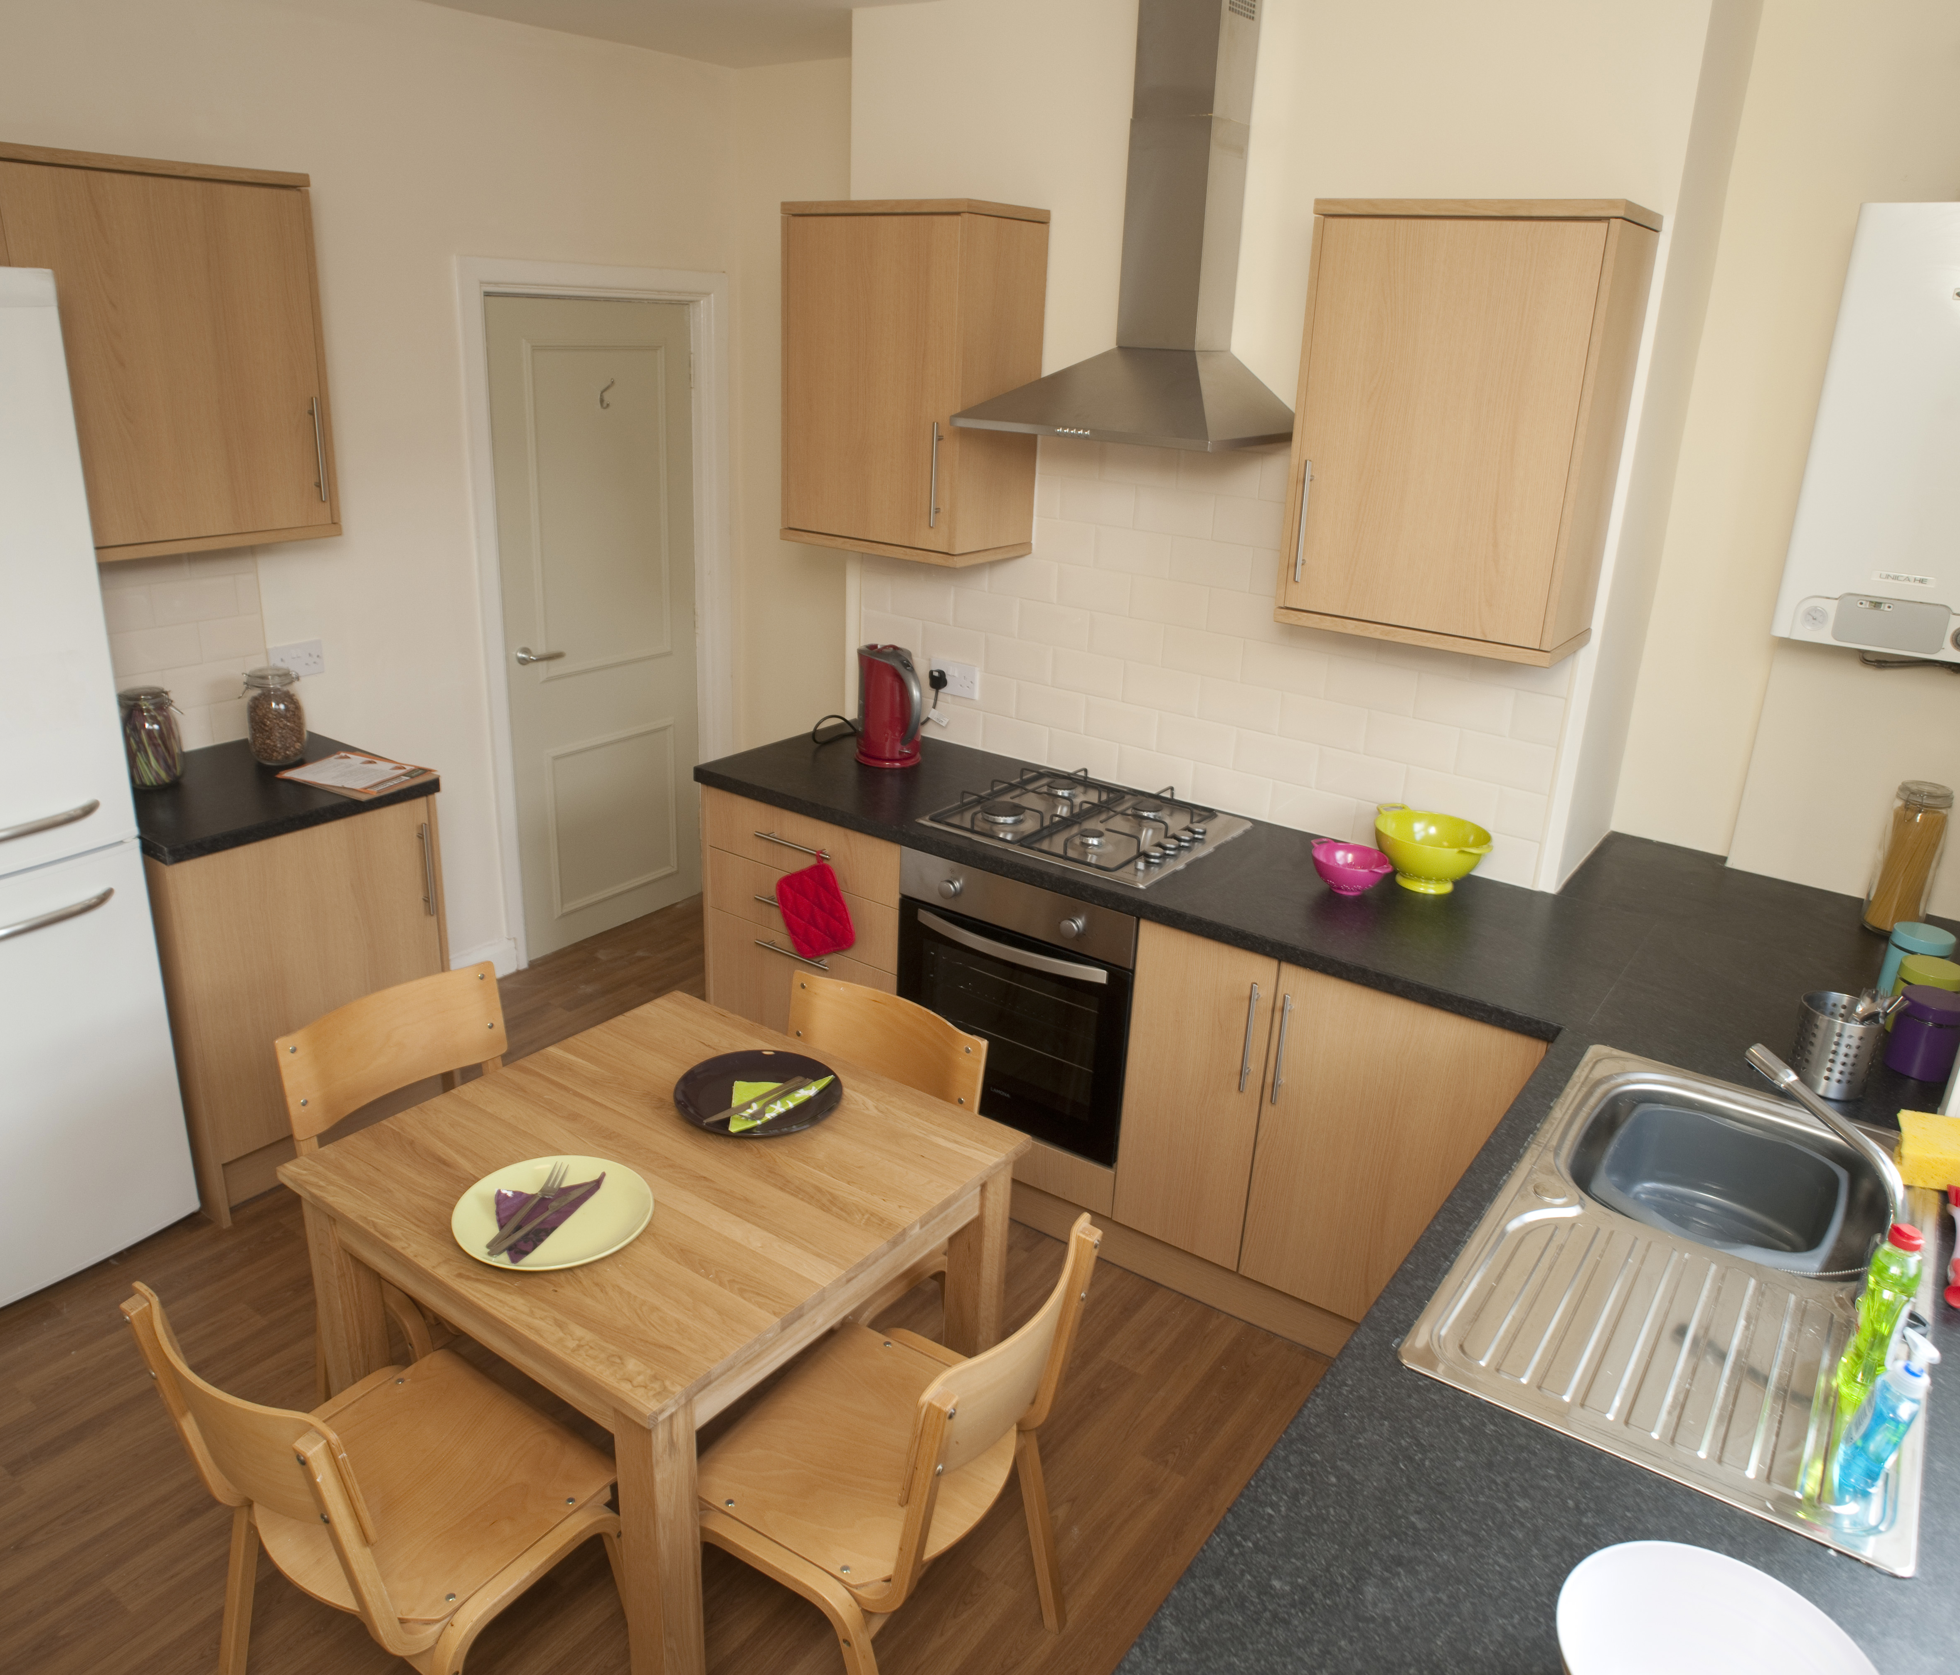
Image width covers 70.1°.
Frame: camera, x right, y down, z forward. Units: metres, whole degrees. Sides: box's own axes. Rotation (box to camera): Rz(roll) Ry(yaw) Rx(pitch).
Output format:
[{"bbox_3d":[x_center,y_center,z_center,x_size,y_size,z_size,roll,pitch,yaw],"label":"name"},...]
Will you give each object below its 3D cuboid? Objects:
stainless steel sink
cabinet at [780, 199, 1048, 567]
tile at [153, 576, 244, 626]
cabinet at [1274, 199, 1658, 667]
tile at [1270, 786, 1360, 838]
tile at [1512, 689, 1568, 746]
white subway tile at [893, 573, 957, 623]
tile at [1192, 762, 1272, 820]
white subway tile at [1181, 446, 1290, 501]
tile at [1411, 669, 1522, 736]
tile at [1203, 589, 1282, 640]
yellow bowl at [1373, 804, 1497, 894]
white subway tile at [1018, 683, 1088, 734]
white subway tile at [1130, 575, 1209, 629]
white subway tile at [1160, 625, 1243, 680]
[{"bbox_3d":[0.936,0.587,1.829,0.500,0.160,0.940,16,25,32],"label":"stainless steel sink"},{"bbox_3d":[-0.160,-1.056,3.247,0.522,0.749,0.306,16,25,32],"label":"cabinet"},{"bbox_3d":[-1.851,-0.566,3.304,0.008,0.100,0.200,16,25,32],"label":"tile"},{"bbox_3d":[0.879,-0.748,2.566,0.517,0.747,0.306,16,25,32],"label":"cabinet"},{"bbox_3d":[0.749,-0.065,3.147,0.200,0.100,0.010,16,25,32],"label":"tile"},{"bbox_3d":[1.111,-0.240,2.777,0.086,0.099,0.009,16,25,32],"label":"tile"},{"bbox_3d":[-0.146,-0.609,3.620,0.200,0.100,0.010,16,25,32],"label":"white subway tile"},{"bbox_3d":[0.582,-0.112,3.277,0.200,0.100,0.008,16,25,32],"label":"tile"},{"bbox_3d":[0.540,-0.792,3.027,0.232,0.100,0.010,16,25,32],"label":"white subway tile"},{"bbox_3d":[1.009,-0.280,2.901,0.200,0.100,0.008,16,25,32],"label":"tile"},{"bbox_3d":[0.598,-0.493,3.117,0.200,0.100,0.010,16,24,32],"label":"tile"},{"bbox_3d":[0.924,0.039,2.866,0.240,0.122,0.270,-5,22,-19],"label":"yellow bowl"},{"bbox_3d":[0.172,-0.320,3.490,0.200,0.100,0.010,16,24,32],"label":"white subway tile"},{"bbox_3d":[0.433,-0.539,3.224,0.200,0.100,0.010,16,24,32],"label":"white subway tile"},{"bbox_3d":[0.511,-0.420,3.206,0.200,0.100,0.010,16,24,32],"label":"white subway tile"}]

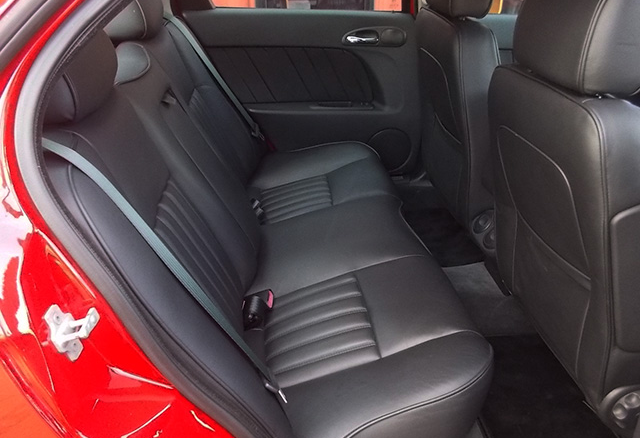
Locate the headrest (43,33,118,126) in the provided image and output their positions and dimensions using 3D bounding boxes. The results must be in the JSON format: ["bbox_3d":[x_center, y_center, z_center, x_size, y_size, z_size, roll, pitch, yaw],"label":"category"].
[{"bbox_3d":[-0.444,-0.263,0.899,0.135,0.170,0.280,-7,29,-5],"label":"headrest"}]

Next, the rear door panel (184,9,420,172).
[{"bbox_3d":[-0.038,-0.459,2.090,0.900,0.660,0.110,-3,29,-7],"label":"rear door panel"}]

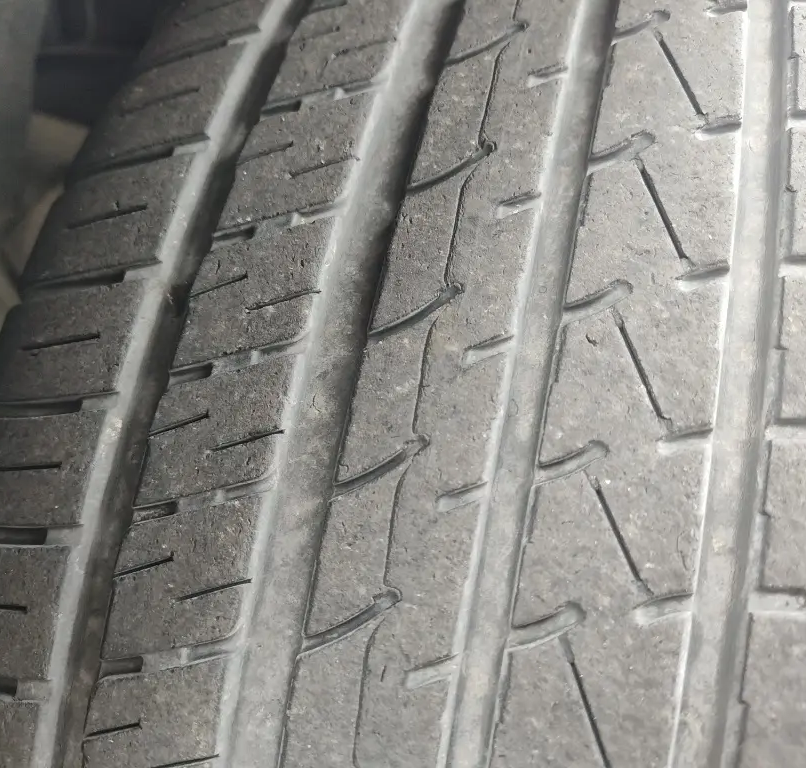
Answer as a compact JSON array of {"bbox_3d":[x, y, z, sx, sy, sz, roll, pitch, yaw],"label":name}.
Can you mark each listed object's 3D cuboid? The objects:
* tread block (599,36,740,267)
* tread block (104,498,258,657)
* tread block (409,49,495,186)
[{"bbox_3d":[0.051,-0.046,0.134,0.026,0.056,0.007,10,-22,11],"label":"tread block"},{"bbox_3d":[-0.041,0.037,0.129,0.032,0.029,0.007,-5,-10,16],"label":"tread block"},{"bbox_3d":[0.012,-0.055,0.145,0.013,0.007,0.039,10,67,13],"label":"tread block"}]

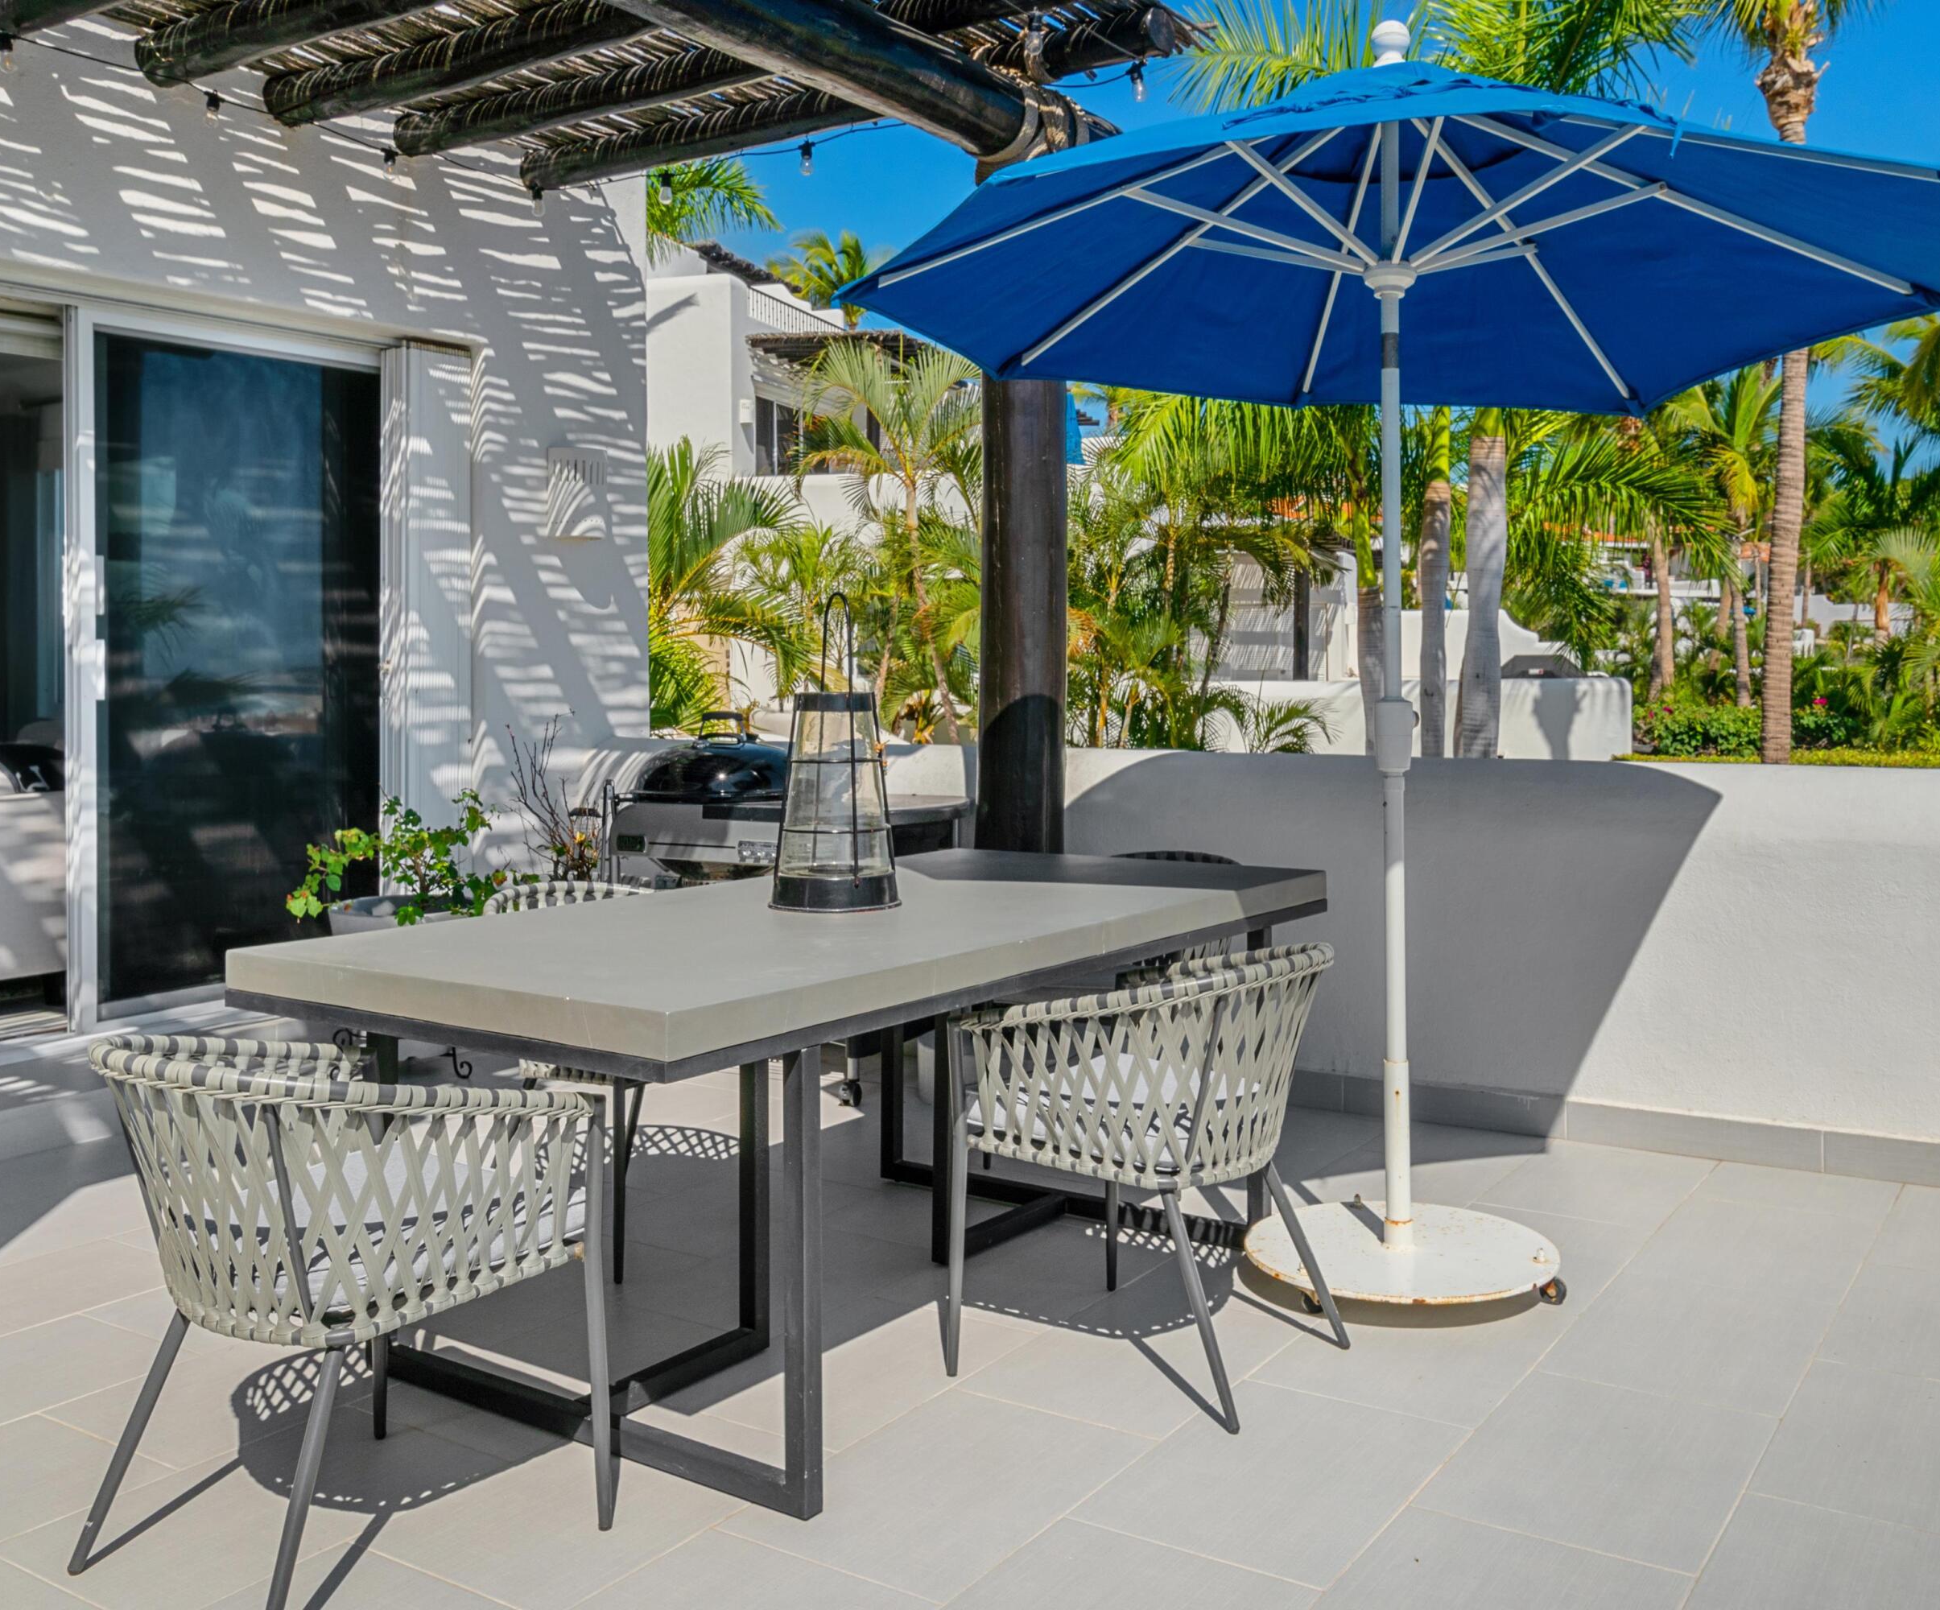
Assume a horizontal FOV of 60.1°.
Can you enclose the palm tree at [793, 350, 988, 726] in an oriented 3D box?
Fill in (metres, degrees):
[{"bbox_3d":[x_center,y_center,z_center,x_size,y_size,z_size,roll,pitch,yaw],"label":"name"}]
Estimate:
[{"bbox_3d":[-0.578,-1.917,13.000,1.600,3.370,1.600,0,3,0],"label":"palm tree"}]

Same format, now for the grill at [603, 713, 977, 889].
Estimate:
[{"bbox_3d":[-0.530,0.275,5.220,1.120,1.110,0.670,1,4,33],"label":"grill"}]

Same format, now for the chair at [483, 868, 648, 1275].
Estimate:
[{"bbox_3d":[-0.777,0.552,3.690,0.590,0.760,0.600,2,4,36],"label":"chair"}]

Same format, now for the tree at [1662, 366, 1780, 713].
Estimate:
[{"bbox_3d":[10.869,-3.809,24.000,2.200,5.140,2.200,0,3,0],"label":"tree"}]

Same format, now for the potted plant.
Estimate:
[{"bbox_3d":[-1.770,0.332,5.200,0.660,0.760,0.580,-2,3,-19],"label":"potted plant"}]

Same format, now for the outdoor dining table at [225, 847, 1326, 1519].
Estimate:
[{"bbox_3d":[-0.205,0.574,3.277,1.030,0.760,2.030,2,4,36],"label":"outdoor dining table"}]

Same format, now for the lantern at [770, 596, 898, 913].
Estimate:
[{"bbox_3d":[-0.266,-0.109,3.300,0.250,0.605,0.250,0,3,0],"label":"lantern"}]

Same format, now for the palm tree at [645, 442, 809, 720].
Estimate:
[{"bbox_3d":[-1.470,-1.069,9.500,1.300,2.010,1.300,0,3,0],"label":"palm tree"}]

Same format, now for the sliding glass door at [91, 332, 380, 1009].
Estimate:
[{"bbox_3d":[-2.454,-0.432,5.670,0.080,2.200,1.120,2,4,34],"label":"sliding glass door"}]

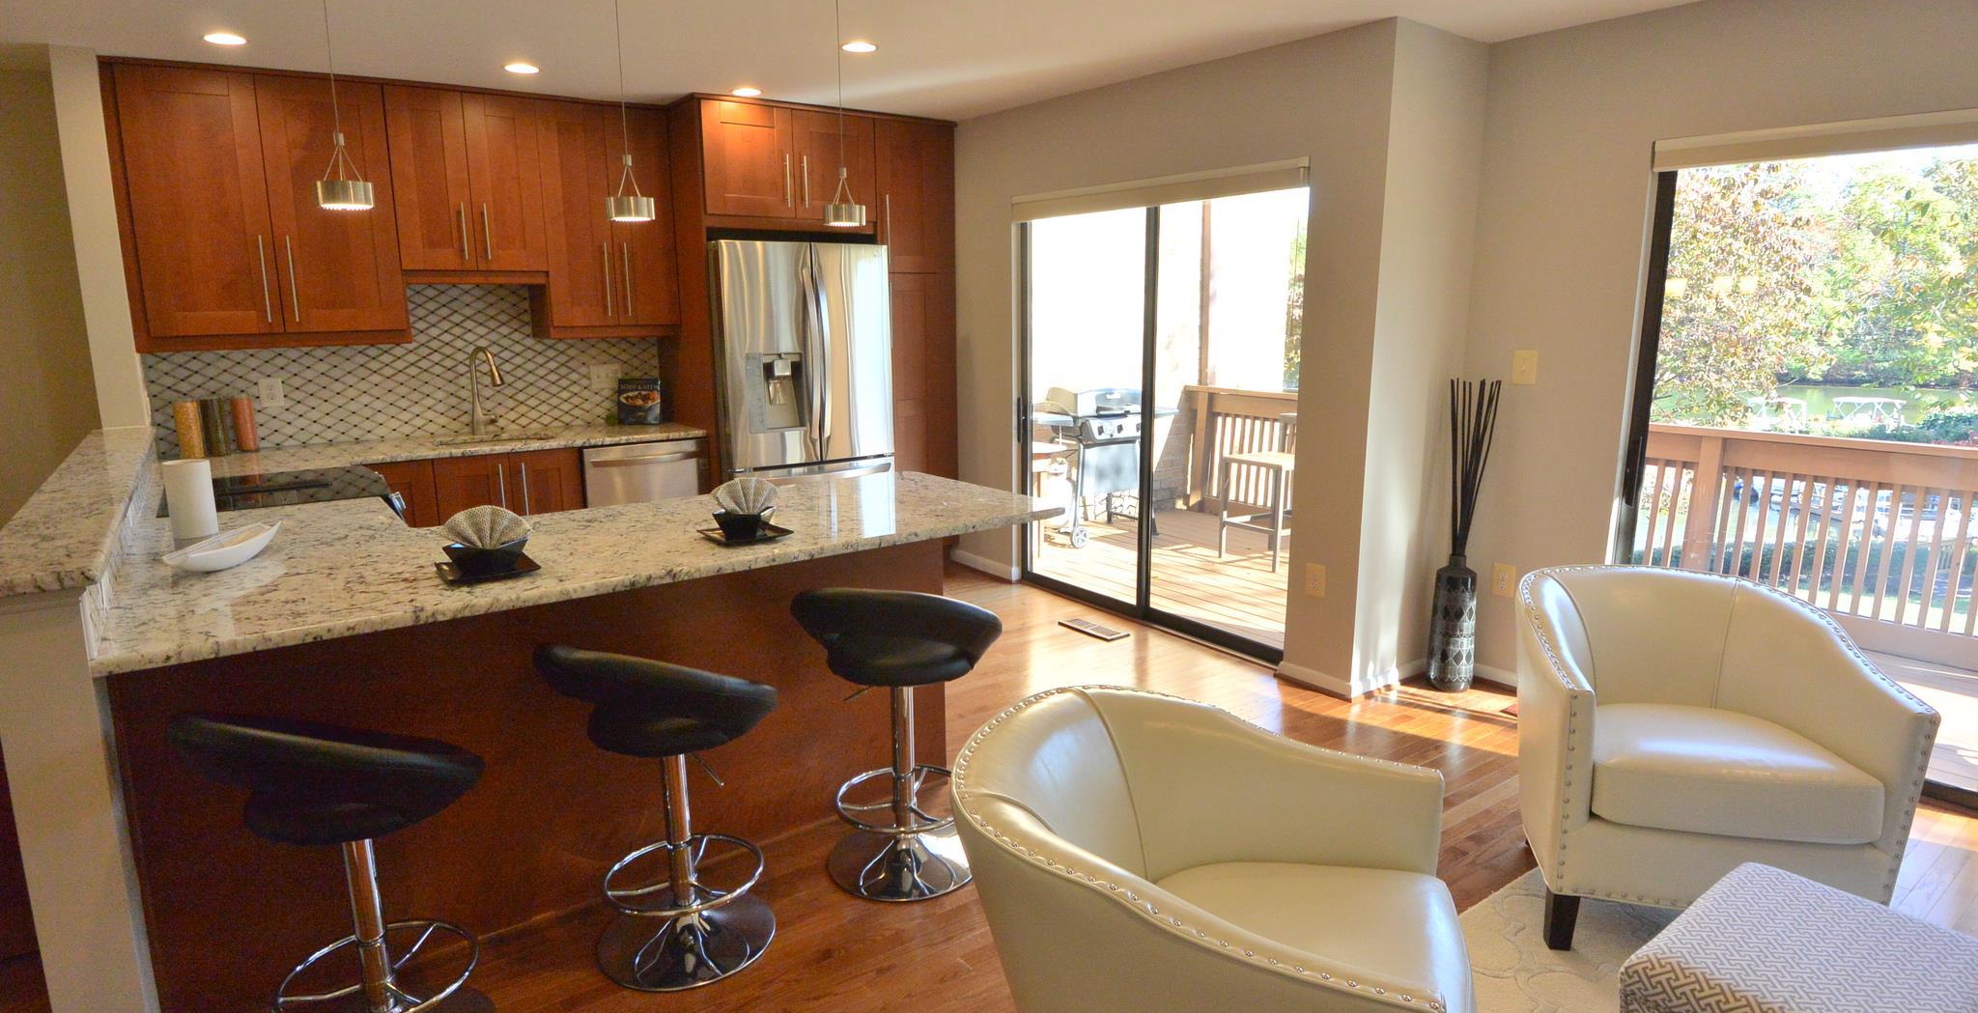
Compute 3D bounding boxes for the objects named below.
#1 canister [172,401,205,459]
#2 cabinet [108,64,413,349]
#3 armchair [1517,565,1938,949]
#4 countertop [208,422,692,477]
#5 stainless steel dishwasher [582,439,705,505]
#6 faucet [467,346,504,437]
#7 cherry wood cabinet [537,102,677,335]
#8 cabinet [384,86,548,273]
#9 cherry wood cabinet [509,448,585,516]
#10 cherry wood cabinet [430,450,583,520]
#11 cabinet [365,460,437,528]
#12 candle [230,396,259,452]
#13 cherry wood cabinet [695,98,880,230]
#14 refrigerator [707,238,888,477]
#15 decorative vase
[{"bbox_3d":[-3.226,-0.307,3.990,0.082,0.222,0.082,-8,14,-37],"label":"canister"},{"bbox_3d":[-2.956,-1.198,4.062,0.940,1.075,0.340,-8,14,-35],"label":"cabinet"},{"bbox_3d":[1.717,0.605,2.523,0.697,0.773,0.707,2,12,13],"label":"armchair"},{"bbox_3d":[-2.389,-0.268,4.444,2.130,0.040,0.655,-8,14,-35],"label":"countertop"},{"bbox_3d":[-1.851,0.053,5.216,0.601,0.848,0.616,-8,14,-33],"label":"stainless steel dishwasher"},{"bbox_3d":[-2.353,-0.534,4.622,0.230,0.415,0.110,9,14,36],"label":"faucet"},{"bbox_3d":[-1.877,-1.366,4.798,0.610,1.075,0.340,-8,14,-35],"label":"cherry wood cabinet"},{"bbox_3d":[-2.482,-1.499,4.682,0.616,0.773,0.384,-8,14,-33],"label":"cabinet"},{"bbox_3d":[-2.135,0.094,4.710,0.320,0.790,0.610,-8,14,-35],"label":"cherry wood cabinet"},{"bbox_3d":[-2.372,0.121,4.898,0.616,0.853,0.626,-8,14,-33],"label":"cherry wood cabinet"},{"bbox_3d":[-2.756,0.177,4.641,0.303,0.853,0.626,-8,14,-33],"label":"cabinet"},{"bbox_3d":[-3.160,-0.345,4.207,0.078,0.225,0.078,-8,14,-35],"label":"candle"},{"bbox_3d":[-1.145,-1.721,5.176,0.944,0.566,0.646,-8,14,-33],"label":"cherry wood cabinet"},{"bbox_3d":[-1.070,-0.450,5.277,0.915,1.790,0.770,-8,14,-35],"label":"refrigerator"},{"bbox_3d":[1.847,0.465,3.929,0.165,0.545,0.165,-8,14,-35],"label":"decorative vase"}]

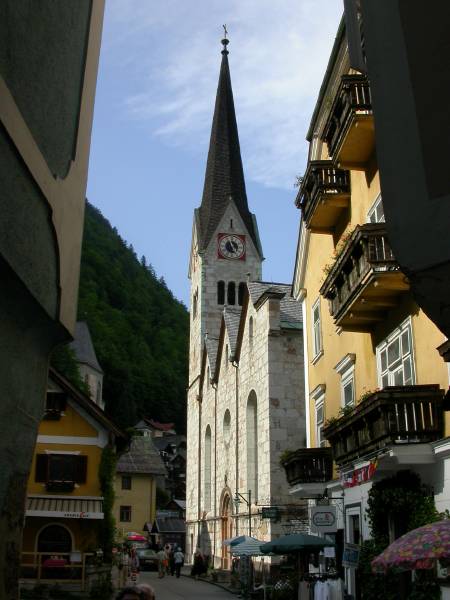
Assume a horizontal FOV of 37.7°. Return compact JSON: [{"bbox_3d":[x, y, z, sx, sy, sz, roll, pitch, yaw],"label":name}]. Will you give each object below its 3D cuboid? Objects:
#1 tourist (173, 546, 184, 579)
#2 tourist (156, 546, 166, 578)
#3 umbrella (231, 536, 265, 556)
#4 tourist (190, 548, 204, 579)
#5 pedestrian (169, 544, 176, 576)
[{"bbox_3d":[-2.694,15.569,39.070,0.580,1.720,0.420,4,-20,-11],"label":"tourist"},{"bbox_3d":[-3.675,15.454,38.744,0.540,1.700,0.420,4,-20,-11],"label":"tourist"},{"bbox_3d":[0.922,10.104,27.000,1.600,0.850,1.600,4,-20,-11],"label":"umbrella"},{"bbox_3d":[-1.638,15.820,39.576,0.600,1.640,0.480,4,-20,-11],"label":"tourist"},{"bbox_3d":[-3.069,15.574,39.429,0.540,1.740,0.420,4,-20,-11],"label":"pedestrian"}]

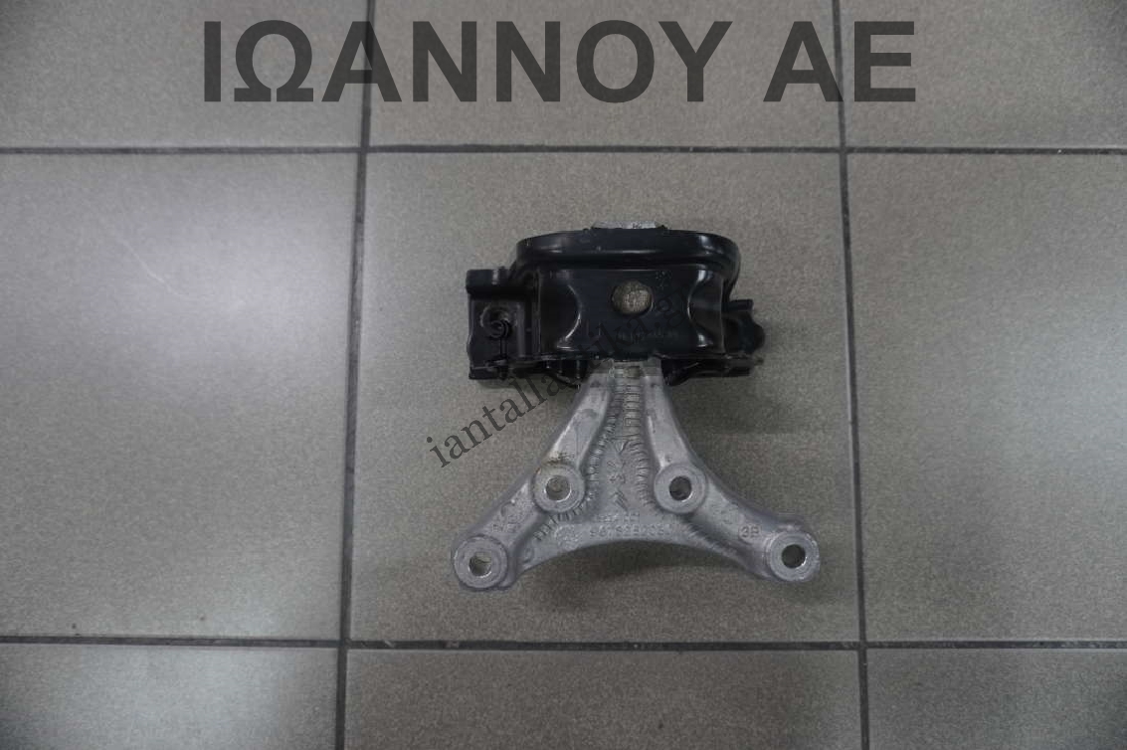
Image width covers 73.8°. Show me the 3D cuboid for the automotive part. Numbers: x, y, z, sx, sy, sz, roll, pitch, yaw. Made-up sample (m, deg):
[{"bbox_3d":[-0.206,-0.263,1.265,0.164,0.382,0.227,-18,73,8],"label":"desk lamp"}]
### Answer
[{"bbox_3d":[0.039,0.016,0.433,0.206,0.088,0.209,-1,84,0],"label":"automotive part"}]

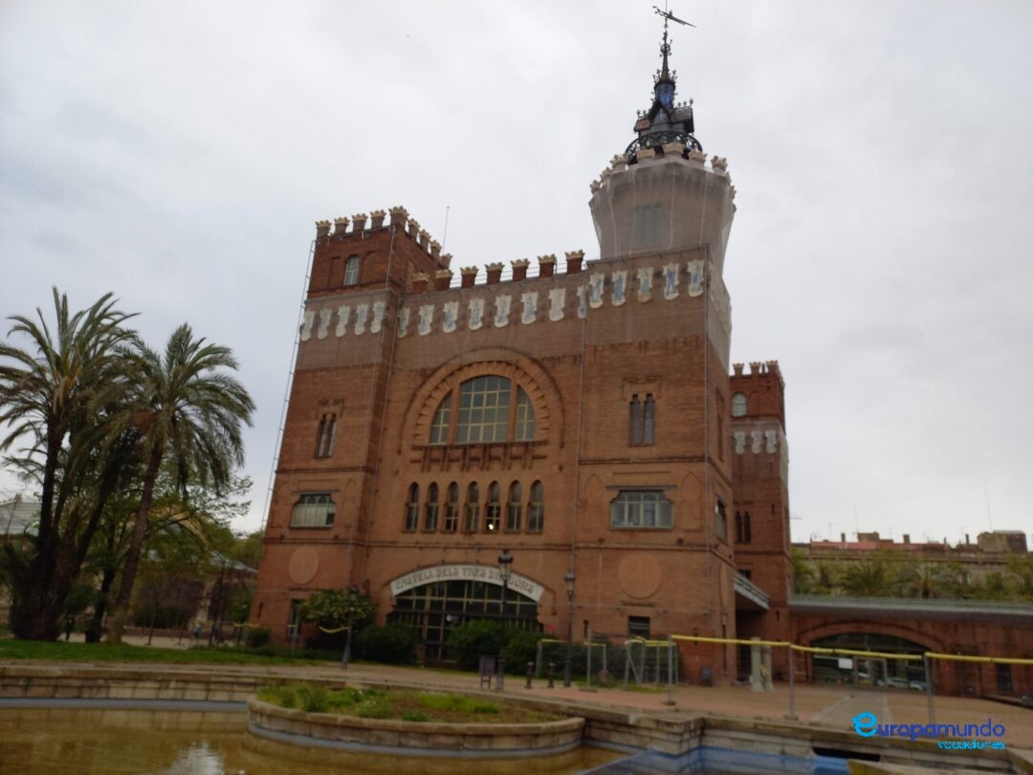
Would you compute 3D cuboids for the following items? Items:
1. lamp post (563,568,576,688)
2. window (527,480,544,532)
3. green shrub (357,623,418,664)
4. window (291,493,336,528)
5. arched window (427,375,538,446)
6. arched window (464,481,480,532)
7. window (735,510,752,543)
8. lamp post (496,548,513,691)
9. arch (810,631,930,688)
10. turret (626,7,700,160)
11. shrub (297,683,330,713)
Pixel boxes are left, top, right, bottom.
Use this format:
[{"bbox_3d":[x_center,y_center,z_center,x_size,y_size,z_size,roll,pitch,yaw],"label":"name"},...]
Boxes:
[{"bbox_3d":[1.964,8.838,27.577,0.400,4.179,0.400,-4,-20,24],"label":"lamp post"},{"bbox_3d":[1.356,7.758,48.612,1.080,3.450,0.350,-4,-21,25],"label":"window"},{"bbox_3d":[-7.626,15.055,43.900,3.300,2.350,2.600,-4,-21,25],"label":"green shrub"},{"bbox_3d":[-13.974,8.586,51.872,3.652,2.465,0.400,-4,-20,24],"label":"window"},{"bbox_3d":[-2.219,1.549,51.123,8.032,5.055,0.500,-4,-20,24],"label":"arched window"},{"bbox_3d":[-2.786,7.856,49.029,1.060,3.340,0.400,-4,-20,24],"label":"arched window"},{"bbox_3d":[21.722,13.372,71.673,1.421,3.136,0.392,-4,-20,24],"label":"window"},{"bbox_3d":[-0.317,7.252,23.589,0.460,4.320,0.460,-4,-21,25],"label":"lamp post"},{"bbox_3d":[31.608,24.589,67.322,9.519,4.670,0.800,-4,-20,24],"label":"arch"},{"bbox_3d":[11.790,-24.241,58.904,5.400,14.800,5.400,-4,-21,25],"label":"turret"},{"bbox_3d":[-4.349,6.676,16.091,0.725,0.588,0.647,8,-18,-12],"label":"shrub"}]

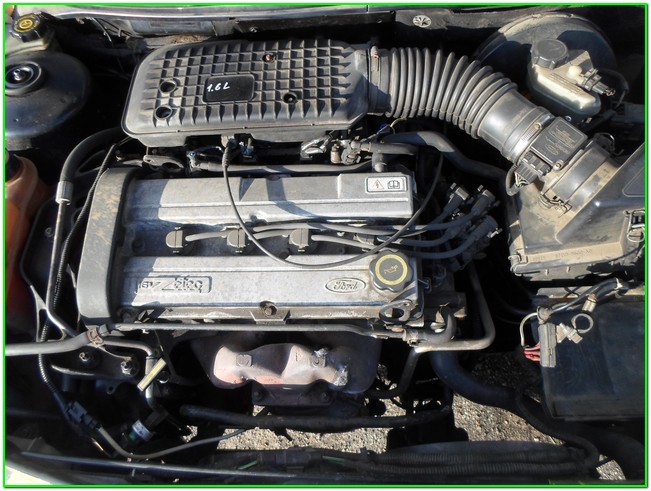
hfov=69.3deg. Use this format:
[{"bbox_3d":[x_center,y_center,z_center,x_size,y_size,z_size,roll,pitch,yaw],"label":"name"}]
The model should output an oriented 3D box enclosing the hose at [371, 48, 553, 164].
[{"bbox_3d":[0.207,-0.230,0.757,0.280,0.095,0.128,23,69,9],"label":"hose"}]

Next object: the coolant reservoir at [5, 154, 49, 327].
[{"bbox_3d":[-0.545,-0.005,0.760,0.140,0.165,0.230,0,67,0],"label":"coolant reservoir"}]

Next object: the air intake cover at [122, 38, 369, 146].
[{"bbox_3d":[-0.127,-0.255,0.798,0.385,0.080,0.172,-1,67,-1],"label":"air intake cover"}]

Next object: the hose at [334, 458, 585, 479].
[{"bbox_3d":[0.185,0.314,0.660,0.350,0.018,0.024,0,67,0],"label":"hose"}]

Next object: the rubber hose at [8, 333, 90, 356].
[{"bbox_3d":[-0.392,0.139,0.662,0.140,0.022,0.028,-4,68,-2],"label":"rubber hose"}]

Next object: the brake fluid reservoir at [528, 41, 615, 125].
[{"bbox_3d":[0.393,-0.266,0.770,0.120,0.080,0.078,23,69,9],"label":"brake fluid reservoir"}]

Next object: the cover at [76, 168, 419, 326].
[{"bbox_3d":[-0.105,0.003,0.719,0.467,0.085,0.232,0,67,0],"label":"cover"}]

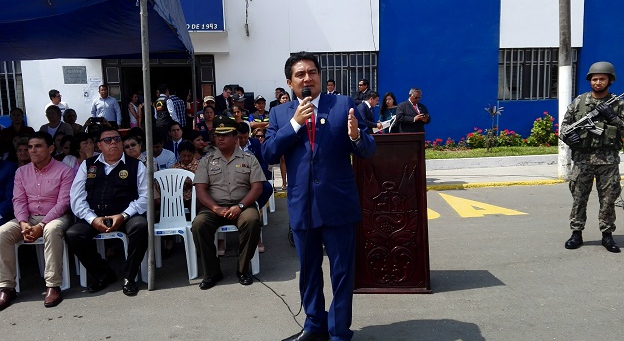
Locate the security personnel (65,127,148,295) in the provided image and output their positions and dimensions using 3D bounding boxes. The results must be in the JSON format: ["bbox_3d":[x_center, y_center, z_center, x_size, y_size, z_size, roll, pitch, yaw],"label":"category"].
[{"bbox_3d":[-1.728,0.278,3.751,0.640,1.250,0.800,-3,8,-10],"label":"security personnel"}]

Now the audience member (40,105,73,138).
[{"bbox_3d":[-3.365,-0.123,5.932,0.440,1.500,0.280,-3,8,-15],"label":"audience member"}]

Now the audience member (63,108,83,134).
[{"bbox_3d":[-3.378,-0.159,6.330,0.420,1.460,0.280,-3,8,-15],"label":"audience member"}]

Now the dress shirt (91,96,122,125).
[{"bbox_3d":[-3.921,-1.142,8.513,0.570,0.620,0.280,-3,8,-15],"label":"dress shirt"}]

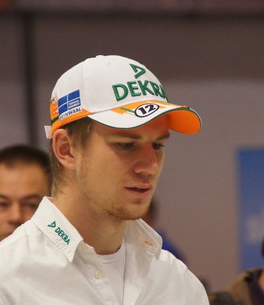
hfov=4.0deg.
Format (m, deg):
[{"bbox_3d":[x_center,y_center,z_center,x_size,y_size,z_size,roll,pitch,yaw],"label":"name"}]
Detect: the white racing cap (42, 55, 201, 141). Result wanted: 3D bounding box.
[{"bbox_3d":[-0.020,-0.092,6.100,0.276,0.146,0.180,-10,-10,44],"label":"white racing cap"}]

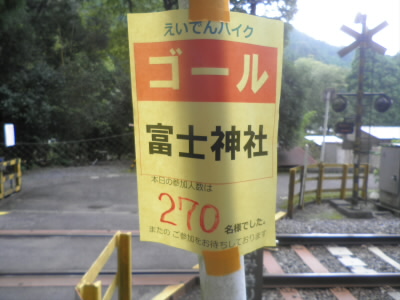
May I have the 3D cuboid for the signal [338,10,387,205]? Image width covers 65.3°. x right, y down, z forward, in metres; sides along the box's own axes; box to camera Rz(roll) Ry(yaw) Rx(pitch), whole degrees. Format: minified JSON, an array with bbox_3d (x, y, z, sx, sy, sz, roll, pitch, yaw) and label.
[{"bbox_3d":[3.986,-0.910,7.686,1.270,4.700,0.500,3,4,18],"label":"signal"}]

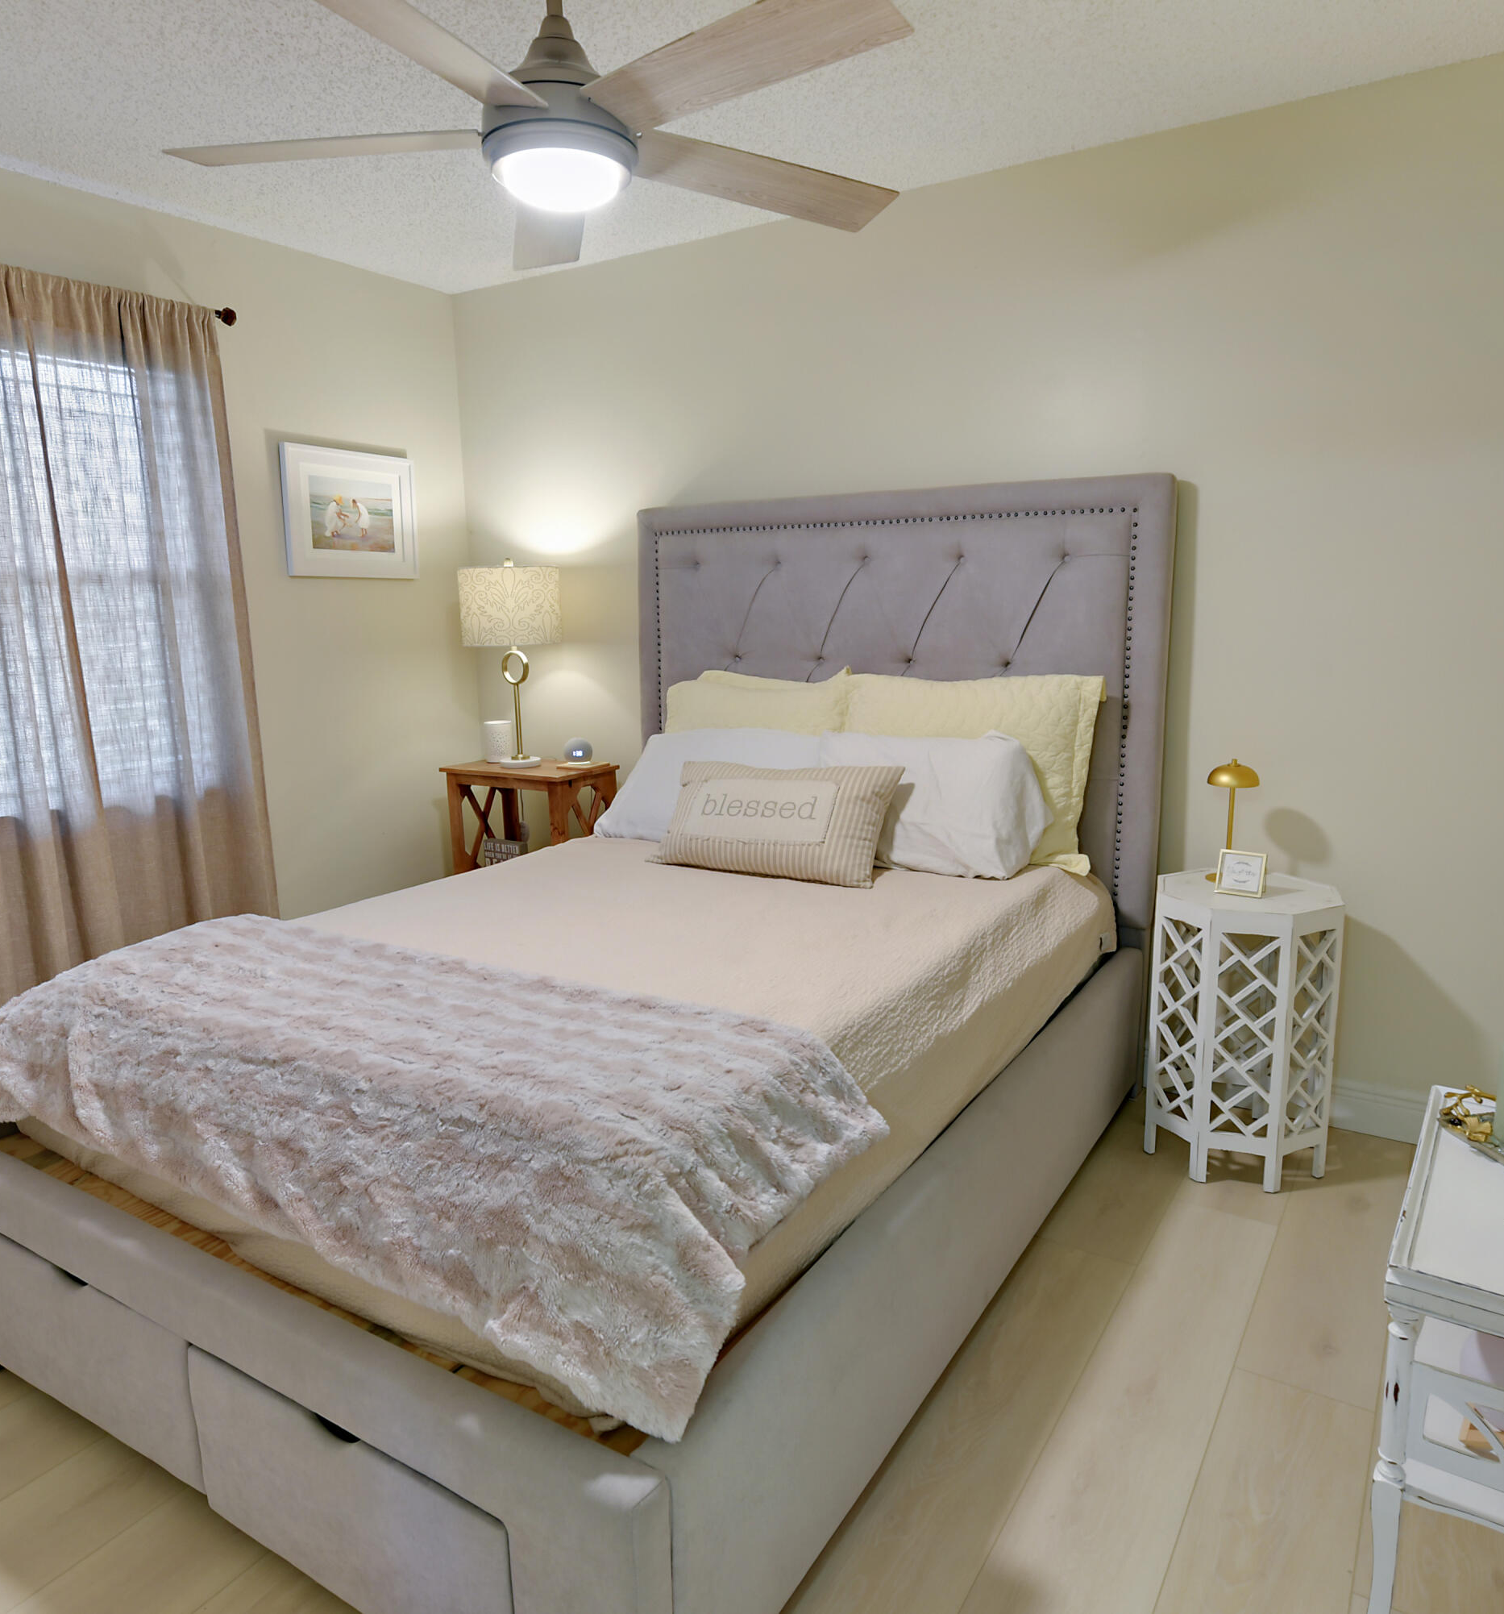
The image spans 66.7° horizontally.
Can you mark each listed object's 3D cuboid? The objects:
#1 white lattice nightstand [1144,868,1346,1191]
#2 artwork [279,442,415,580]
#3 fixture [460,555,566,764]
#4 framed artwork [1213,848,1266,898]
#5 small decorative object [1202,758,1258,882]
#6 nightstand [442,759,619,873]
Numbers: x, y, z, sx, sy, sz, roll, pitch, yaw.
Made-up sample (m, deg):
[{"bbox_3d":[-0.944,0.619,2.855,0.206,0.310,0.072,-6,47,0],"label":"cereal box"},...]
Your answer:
[{"bbox_3d":[1.175,0.517,2.747,0.394,0.653,0.394,3,11,21],"label":"white lattice nightstand"},{"bbox_3d":[-1.309,-0.955,3.744,0.028,0.401,0.520,5,12,32],"label":"artwork"},{"bbox_3d":[-0.810,-0.489,3.913,0.335,0.705,0.335,-1,10,0],"label":"fixture"},{"bbox_3d":[1.138,0.157,2.650,0.102,0.101,0.020,7,0,39],"label":"framed artwork"},{"bbox_3d":[1.162,0.031,2.769,0.117,0.296,0.117,5,12,32],"label":"small decorative object"},{"bbox_3d":[-0.751,0.257,3.997,0.550,0.793,0.320,5,12,32],"label":"nightstand"}]

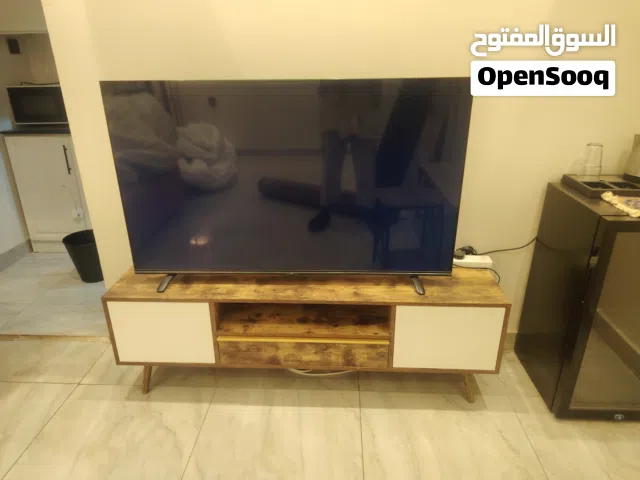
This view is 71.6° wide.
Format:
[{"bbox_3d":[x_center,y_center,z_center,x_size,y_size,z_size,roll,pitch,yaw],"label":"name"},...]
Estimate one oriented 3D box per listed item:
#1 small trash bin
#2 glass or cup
[{"bbox_3d":[-1.408,0.110,2.737,0.262,0.277,0.262,0,23,3],"label":"small trash bin"},{"bbox_3d":[1.024,-0.296,1.669,0.080,0.125,0.080,0,23,3],"label":"glass or cup"}]

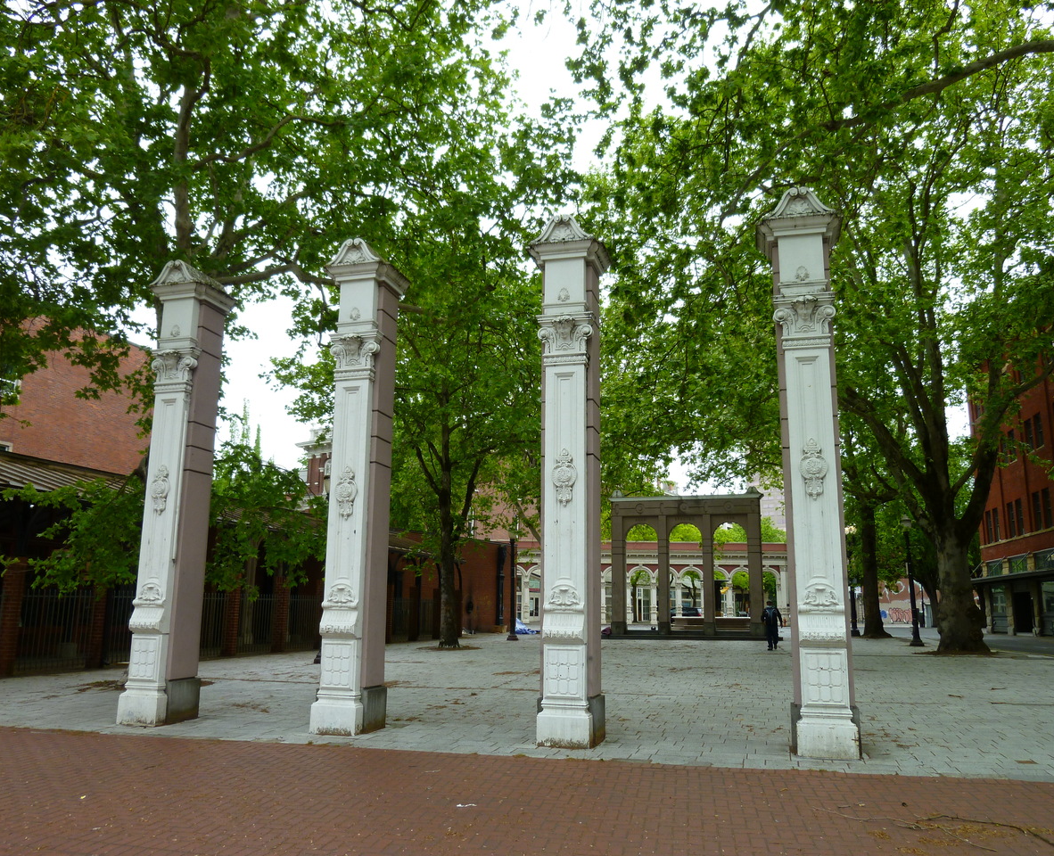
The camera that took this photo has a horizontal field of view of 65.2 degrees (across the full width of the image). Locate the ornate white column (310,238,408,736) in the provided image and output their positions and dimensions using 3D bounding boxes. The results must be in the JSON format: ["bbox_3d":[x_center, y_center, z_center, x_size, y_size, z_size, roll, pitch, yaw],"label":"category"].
[{"bbox_3d":[-2.210,0.683,10.872,0.814,6.273,0.837,-3,-12,15],"label":"ornate white column"}]

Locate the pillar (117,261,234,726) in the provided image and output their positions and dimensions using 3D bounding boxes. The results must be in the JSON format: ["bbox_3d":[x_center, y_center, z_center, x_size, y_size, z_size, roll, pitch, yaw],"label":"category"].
[{"bbox_3d":[-4.910,0.817,11.601,0.814,6.273,0.837,-3,-12,15],"label":"pillar"}]

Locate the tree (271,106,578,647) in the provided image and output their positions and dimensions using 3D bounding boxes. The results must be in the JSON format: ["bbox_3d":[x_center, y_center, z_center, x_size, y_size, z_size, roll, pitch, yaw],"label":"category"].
[{"bbox_3d":[-3.443,-0.904,32.421,10.428,18.328,10.112,-3,-12,15],"label":"tree"}]

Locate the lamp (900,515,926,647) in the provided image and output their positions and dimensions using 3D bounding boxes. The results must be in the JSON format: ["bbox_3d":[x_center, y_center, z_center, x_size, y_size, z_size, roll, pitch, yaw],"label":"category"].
[{"bbox_3d":[14.715,5.850,31.744,0.474,4.930,0.474,-3,-12,15],"label":"lamp"}]

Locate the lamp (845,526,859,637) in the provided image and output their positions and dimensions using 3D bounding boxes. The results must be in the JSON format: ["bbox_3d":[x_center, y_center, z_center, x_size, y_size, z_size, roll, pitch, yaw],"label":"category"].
[{"bbox_3d":[14.868,7.011,37.828,0.474,4.977,0.474,-3,-12,15],"label":"lamp"}]

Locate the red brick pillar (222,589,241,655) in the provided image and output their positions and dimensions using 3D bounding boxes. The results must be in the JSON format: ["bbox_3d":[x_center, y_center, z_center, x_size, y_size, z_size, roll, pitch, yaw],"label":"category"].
[{"bbox_3d":[-8.701,5.565,24.277,0.316,2.212,0.316,-3,-12,15],"label":"red brick pillar"}]

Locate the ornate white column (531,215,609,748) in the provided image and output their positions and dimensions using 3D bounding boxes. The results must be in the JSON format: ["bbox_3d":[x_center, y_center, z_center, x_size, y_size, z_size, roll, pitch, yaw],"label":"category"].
[{"bbox_3d":[0.541,0.552,10.123,0.814,6.273,0.837,-3,-12,15],"label":"ornate white column"}]

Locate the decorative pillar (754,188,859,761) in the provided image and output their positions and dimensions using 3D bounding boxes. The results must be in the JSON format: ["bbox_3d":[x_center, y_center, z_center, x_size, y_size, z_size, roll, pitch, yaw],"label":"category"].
[{"bbox_3d":[3.226,0.399,9.411,0.814,6.273,0.837,-3,-12,15],"label":"decorative pillar"}]

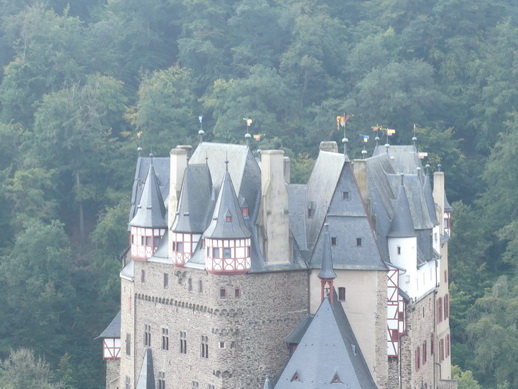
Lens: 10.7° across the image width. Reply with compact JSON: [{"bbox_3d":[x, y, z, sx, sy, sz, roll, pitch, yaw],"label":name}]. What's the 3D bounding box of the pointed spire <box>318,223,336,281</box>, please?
[{"bbox_3d":[5.565,4.671,225.000,1.450,4.500,1.450,0,8,0],"label":"pointed spire"}]

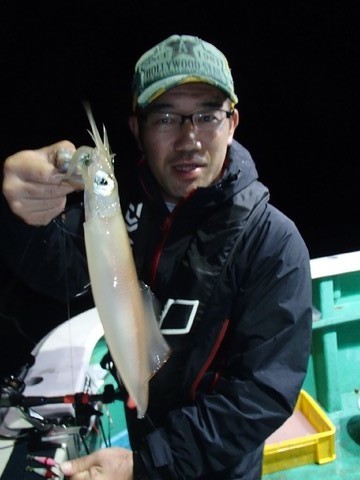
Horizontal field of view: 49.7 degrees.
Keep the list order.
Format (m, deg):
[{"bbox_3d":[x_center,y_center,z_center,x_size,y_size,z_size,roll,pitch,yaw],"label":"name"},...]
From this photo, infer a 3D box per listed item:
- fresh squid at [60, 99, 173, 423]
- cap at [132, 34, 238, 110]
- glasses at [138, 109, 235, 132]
[{"bbox_3d":[-0.081,0.042,0.511,0.100,0.427,0.080,-10,10,-7],"label":"fresh squid"},{"bbox_3d":[0.008,-0.297,0.650,0.178,0.132,0.260,-4,16,-3],"label":"cap"},{"bbox_3d":[0.003,-0.201,0.655,0.141,0.042,0.140,-4,16,-6],"label":"glasses"}]

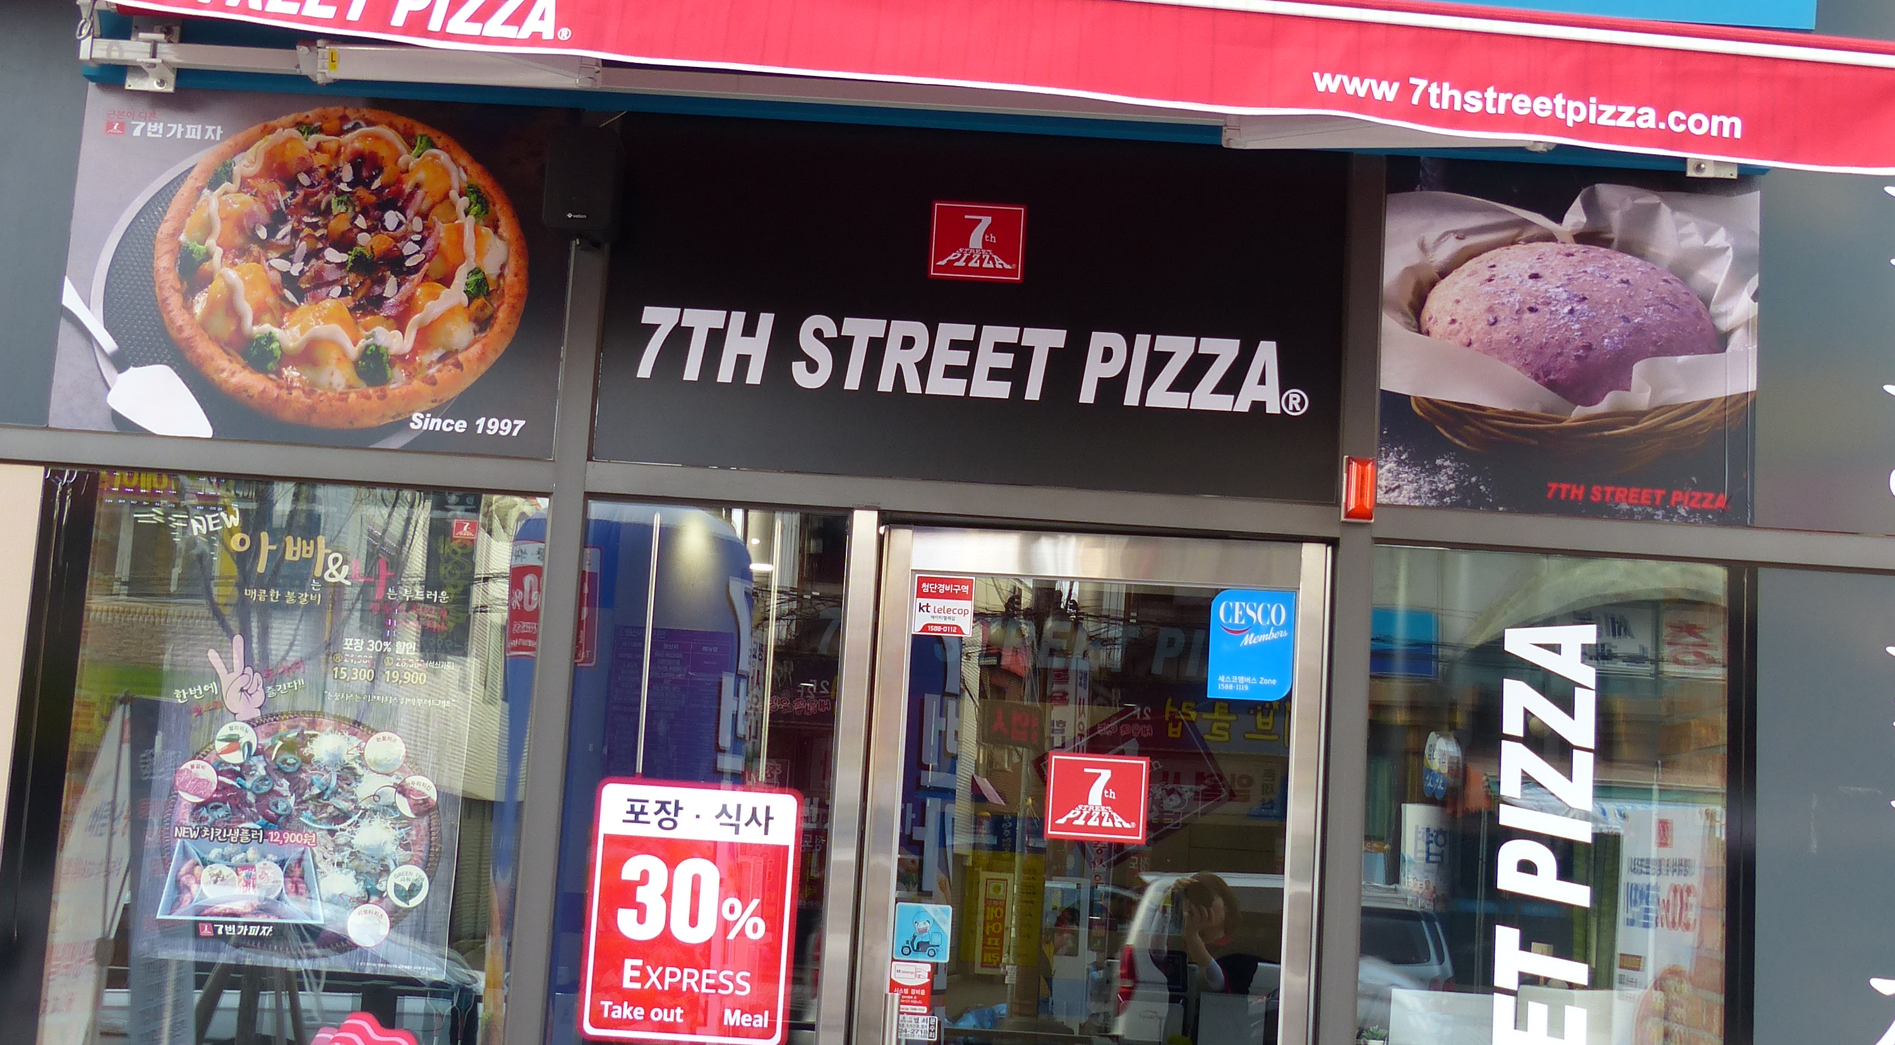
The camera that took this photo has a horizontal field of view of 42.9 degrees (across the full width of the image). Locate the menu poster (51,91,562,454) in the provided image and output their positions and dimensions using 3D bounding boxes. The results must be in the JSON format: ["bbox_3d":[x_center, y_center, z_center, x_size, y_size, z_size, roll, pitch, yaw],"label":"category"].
[{"bbox_3d":[-1.172,-0.481,4.486,0.940,0.683,0.030,3,-8,1],"label":"menu poster"}]

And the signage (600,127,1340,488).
[{"bbox_3d":[0.049,-0.408,4.457,1.372,0.683,0.030,3,-8,1],"label":"signage"}]

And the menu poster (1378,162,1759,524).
[{"bbox_3d":[1.145,-0.347,4.431,0.694,0.676,0.030,3,-8,1],"label":"menu poster"}]

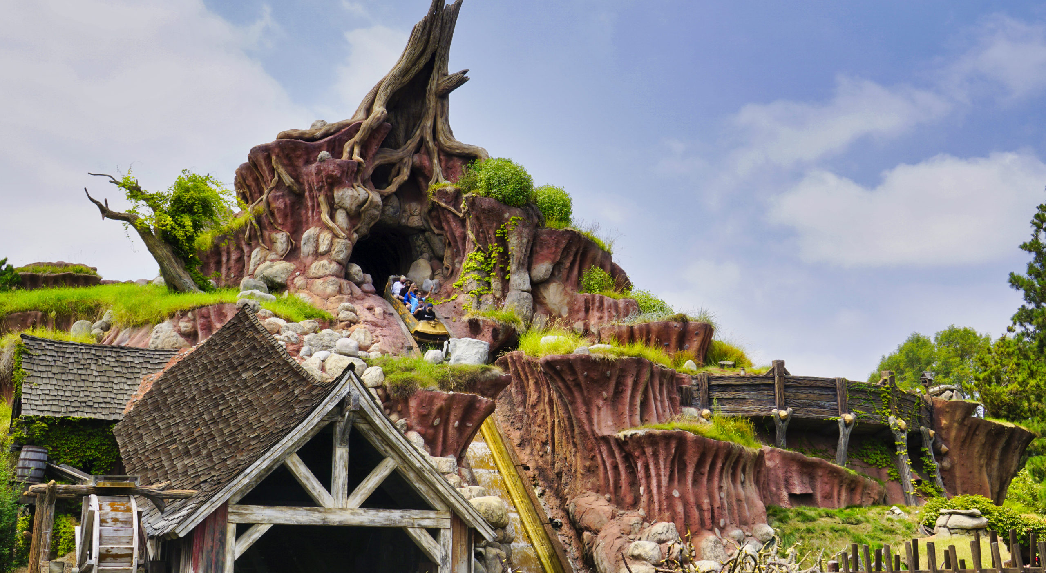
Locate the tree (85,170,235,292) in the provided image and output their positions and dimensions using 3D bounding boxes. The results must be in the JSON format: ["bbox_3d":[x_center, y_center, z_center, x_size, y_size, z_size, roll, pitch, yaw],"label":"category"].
[{"bbox_3d":[-12.544,-1.895,42.132,5.139,4.472,3.200,-1,-13,0],"label":"tree"}]

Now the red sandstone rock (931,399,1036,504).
[{"bbox_3d":[11.856,4.350,31.326,2.602,2.995,2.200,-1,-13,0],"label":"red sandstone rock"}]

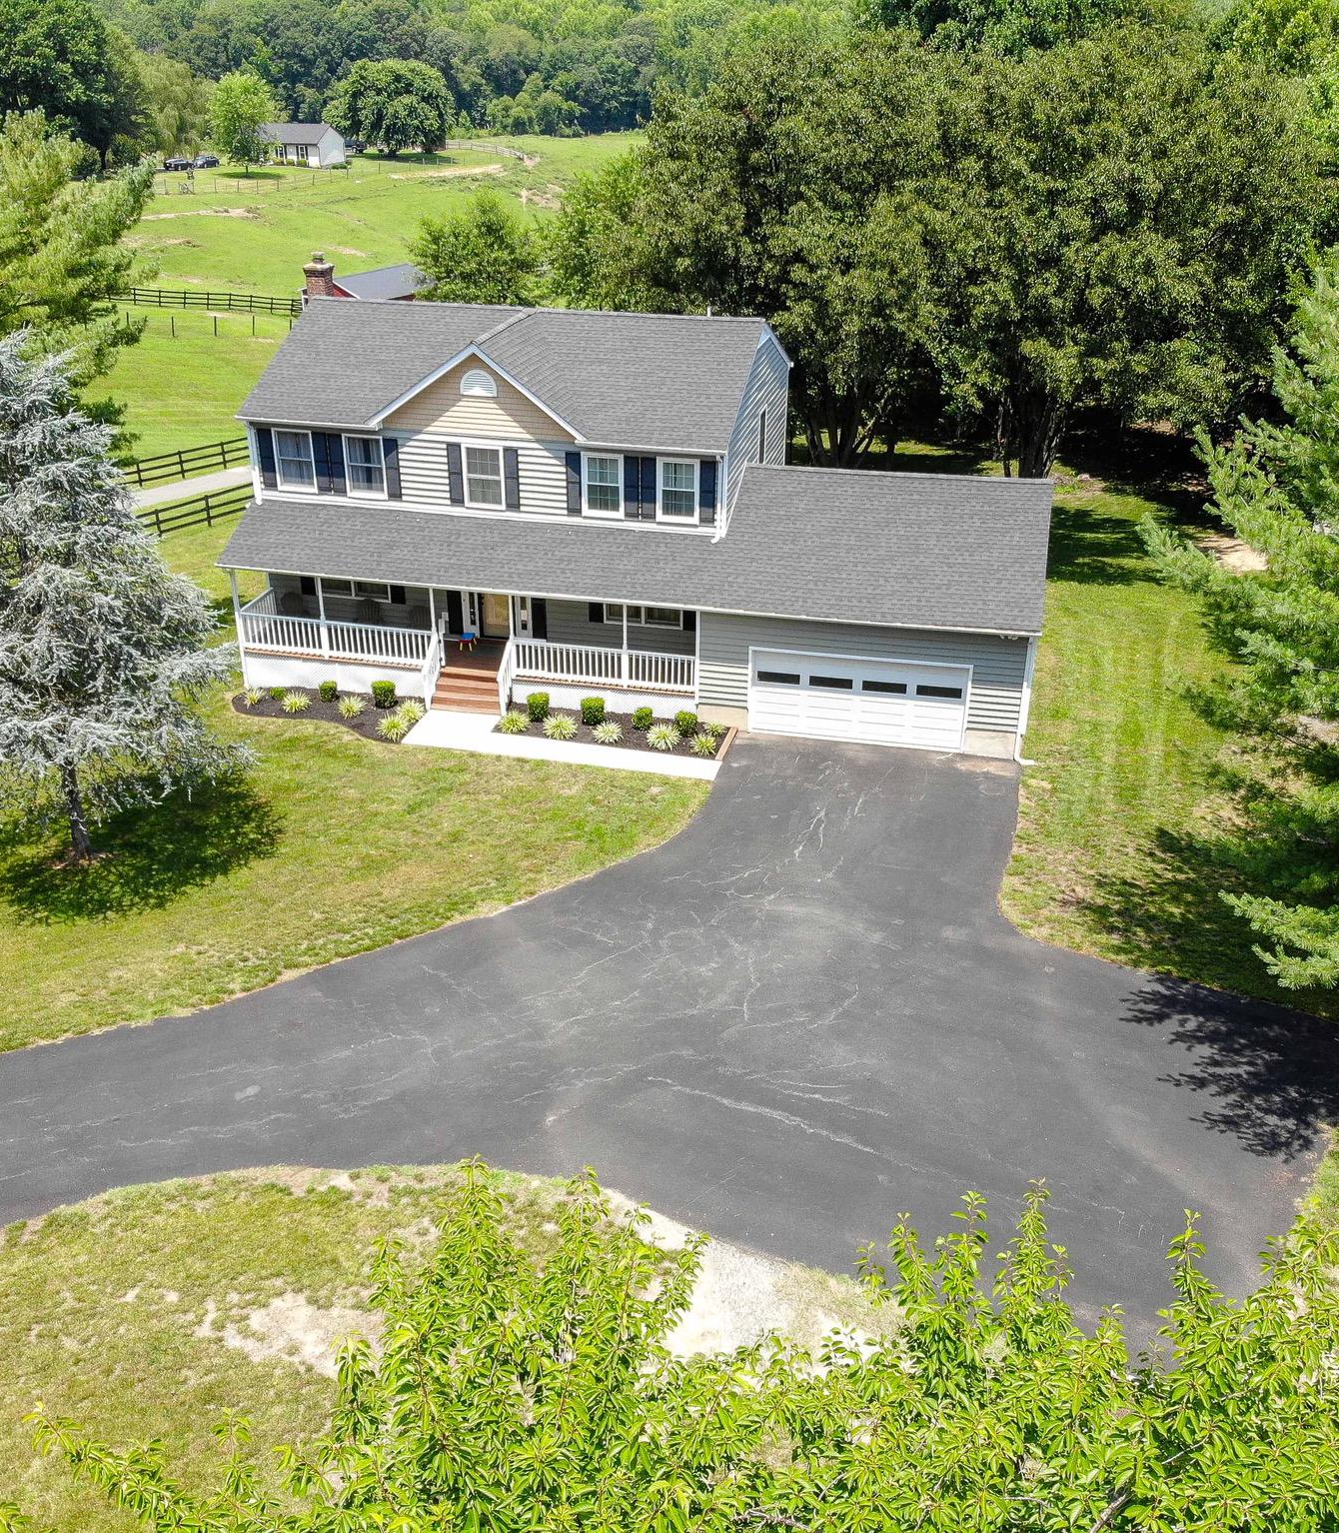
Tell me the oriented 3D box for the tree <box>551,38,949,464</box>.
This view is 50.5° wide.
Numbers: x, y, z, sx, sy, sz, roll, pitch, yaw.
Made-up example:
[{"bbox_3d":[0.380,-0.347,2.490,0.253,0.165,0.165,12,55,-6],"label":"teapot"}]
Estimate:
[{"bbox_3d":[2.882,-18.002,51.439,14.286,15.024,12.857,3,28,6],"label":"tree"}]

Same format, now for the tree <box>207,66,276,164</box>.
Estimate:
[{"bbox_3d":[-51.446,-77.195,170.328,7.973,11.637,7.973,-7,28,-14],"label":"tree"}]

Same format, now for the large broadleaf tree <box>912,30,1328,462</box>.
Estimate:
[{"bbox_3d":[15.253,-17.205,49.407,13.212,15.372,11.891,7,28,13],"label":"large broadleaf tree"}]

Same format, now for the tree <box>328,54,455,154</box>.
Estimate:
[{"bbox_3d":[-37.931,-90.371,194.180,16.389,12.502,15.570,-5,28,-9],"label":"tree"}]

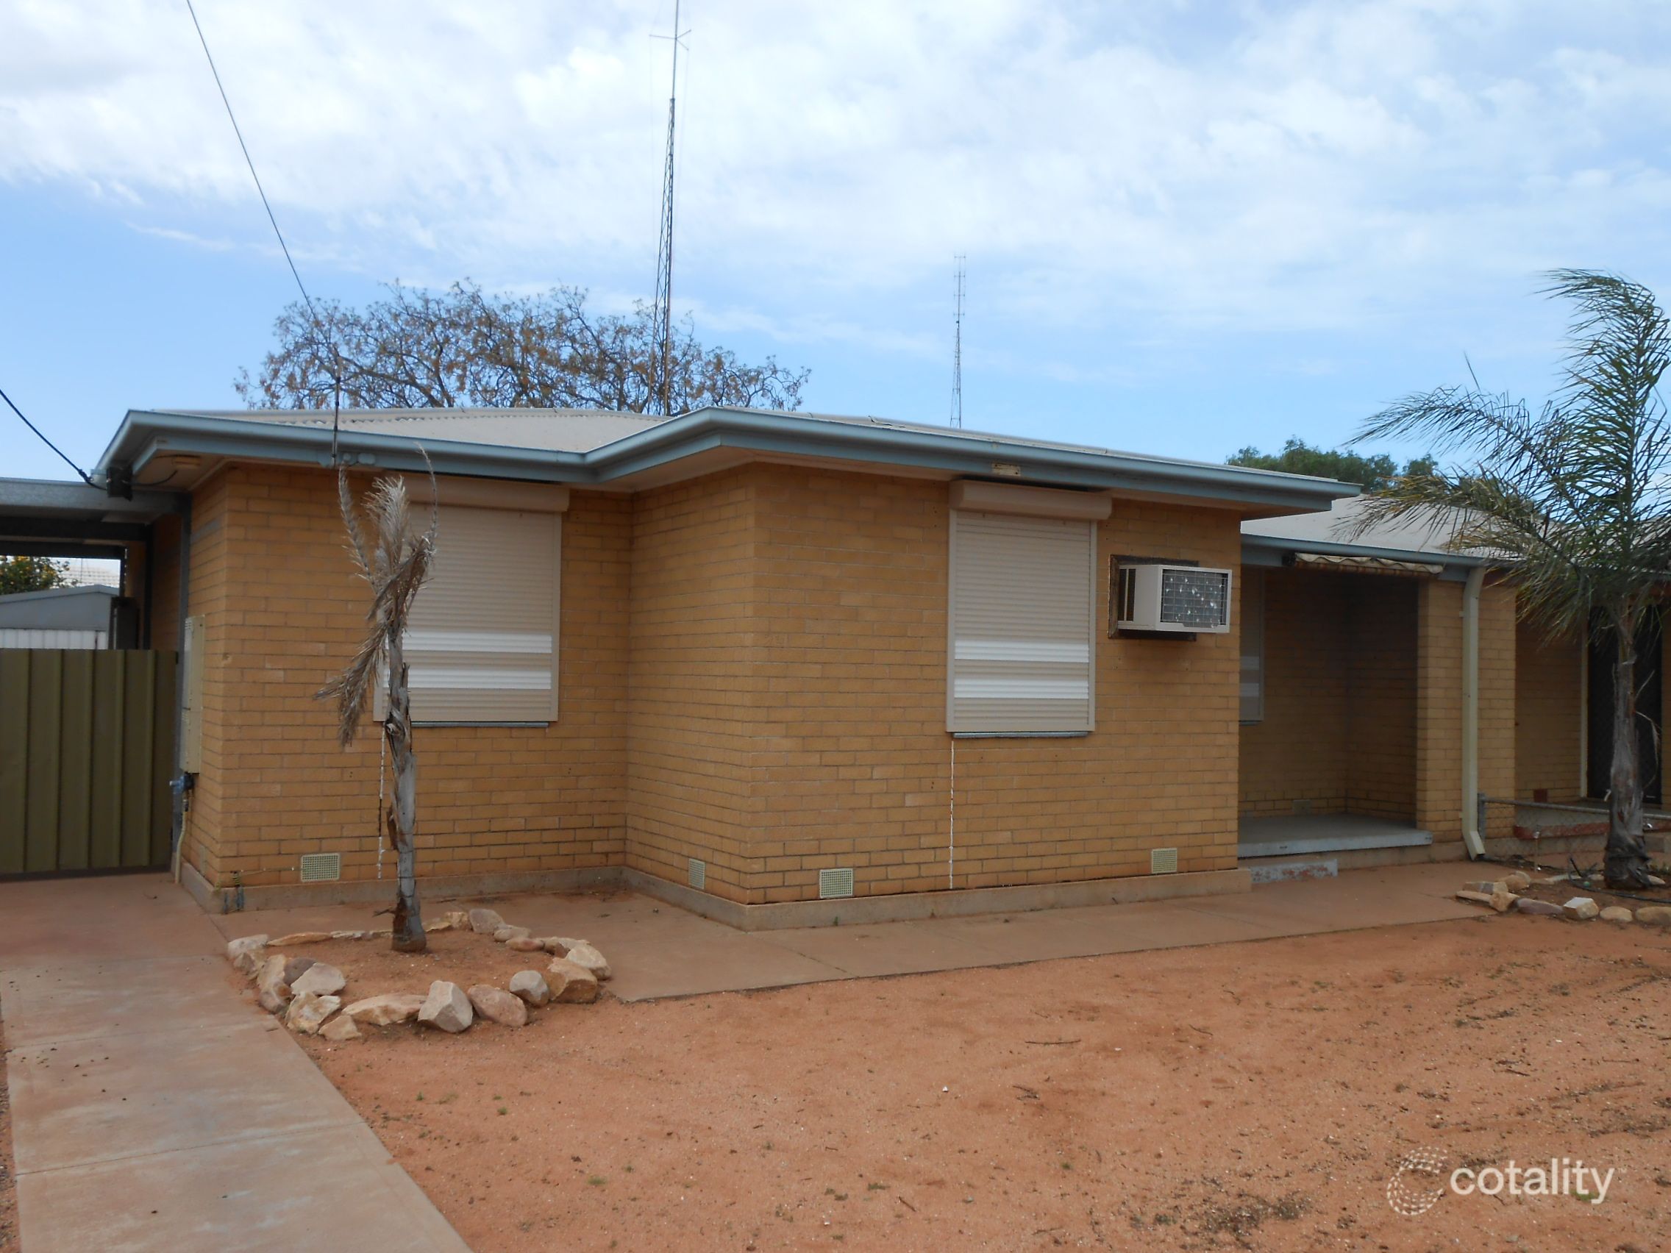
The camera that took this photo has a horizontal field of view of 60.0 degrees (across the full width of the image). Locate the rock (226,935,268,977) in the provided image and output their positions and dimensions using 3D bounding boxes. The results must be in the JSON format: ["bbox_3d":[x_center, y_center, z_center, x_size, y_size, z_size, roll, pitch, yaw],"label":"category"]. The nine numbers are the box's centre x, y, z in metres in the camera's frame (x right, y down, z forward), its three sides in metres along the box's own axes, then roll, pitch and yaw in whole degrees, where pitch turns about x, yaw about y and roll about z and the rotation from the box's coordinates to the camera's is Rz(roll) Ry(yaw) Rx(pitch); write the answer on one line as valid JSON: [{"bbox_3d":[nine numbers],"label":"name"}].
[{"bbox_3d":[-2.864,1.602,7.047,0.190,0.140,0.260,2,-2,-22],"label":"rock"}]

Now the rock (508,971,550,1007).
[{"bbox_3d":[-1.394,1.650,6.597,0.186,0.152,0.176,1,-2,-12],"label":"rock"}]

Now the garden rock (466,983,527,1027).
[{"bbox_3d":[-1.452,1.625,6.210,0.250,0.173,0.188,1,-2,-13],"label":"garden rock"}]

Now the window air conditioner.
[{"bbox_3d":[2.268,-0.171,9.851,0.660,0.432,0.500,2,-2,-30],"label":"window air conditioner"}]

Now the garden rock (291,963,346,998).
[{"bbox_3d":[-2.335,1.597,6.544,0.235,0.110,0.200,2,-2,-19],"label":"garden rock"}]

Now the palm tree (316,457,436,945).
[{"bbox_3d":[-2.430,0.406,7.670,0.620,2.578,0.580,2,-2,-17],"label":"palm tree"}]

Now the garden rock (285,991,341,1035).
[{"bbox_3d":[-2.129,1.575,5.899,0.210,0.135,0.200,2,-2,-20],"label":"garden rock"}]

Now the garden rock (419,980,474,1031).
[{"bbox_3d":[-1.649,1.604,6.130,0.223,0.203,0.201,2,-2,-15],"label":"garden rock"}]

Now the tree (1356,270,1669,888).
[{"bbox_3d":[5.862,-0.404,11.415,3.372,4.782,3.000,0,-2,29],"label":"tree"}]

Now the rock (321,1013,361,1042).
[{"bbox_3d":[-1.969,1.597,5.766,0.155,0.085,0.130,2,-2,-19],"label":"rock"}]

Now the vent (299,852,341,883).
[{"bbox_3d":[-3.181,1.494,8.959,0.230,0.165,0.030,2,-2,-30],"label":"vent"}]

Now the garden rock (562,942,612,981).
[{"bbox_3d":[-1.241,1.666,7.225,0.209,0.164,0.292,2,-2,-30],"label":"garden rock"}]

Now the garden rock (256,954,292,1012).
[{"bbox_3d":[-2.460,1.563,6.341,0.150,0.180,0.320,2,-2,-21],"label":"garden rock"}]

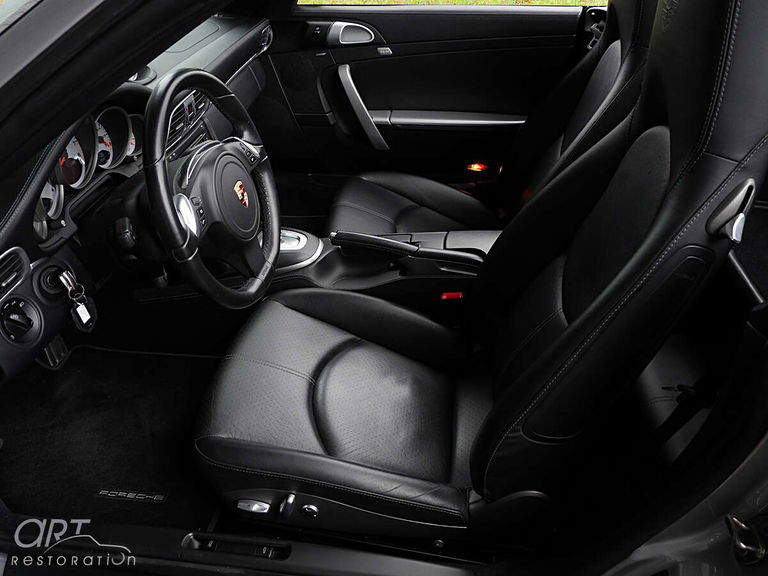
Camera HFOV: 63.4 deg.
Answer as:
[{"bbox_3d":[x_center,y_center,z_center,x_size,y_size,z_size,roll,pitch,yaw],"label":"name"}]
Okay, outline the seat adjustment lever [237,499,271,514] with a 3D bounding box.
[{"bbox_3d":[-0.202,0.339,0.965,0.050,0.017,0.018,5,32,6],"label":"seat adjustment lever"}]

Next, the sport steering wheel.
[{"bbox_3d":[-0.260,-0.147,0.964,0.100,0.370,0.370,-9,30,14],"label":"sport steering wheel"}]

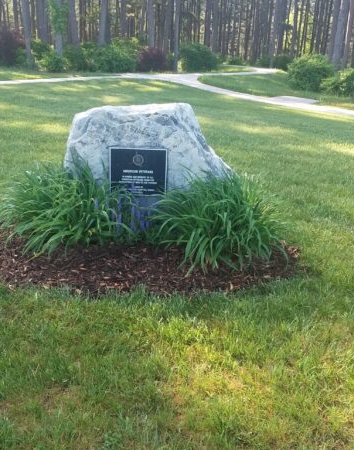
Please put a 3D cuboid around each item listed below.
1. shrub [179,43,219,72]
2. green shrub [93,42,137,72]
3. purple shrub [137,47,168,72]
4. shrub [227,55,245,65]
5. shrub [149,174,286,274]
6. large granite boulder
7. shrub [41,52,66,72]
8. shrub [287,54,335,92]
[{"bbox_3d":[1.120,-8.351,25.014,2.009,1.371,1.808,3,20,2],"label":"shrub"},{"bbox_3d":[-2.811,-7.675,22.981,2.031,1.257,1.726,-1,20,-7],"label":"green shrub"},{"bbox_3d":[-1.155,-7.818,23.707,1.426,1.131,1.355,1,20,-3],"label":"purple shrub"},{"bbox_3d":[3.924,-10.891,33.153,1.191,0.669,1.072,4,20,5],"label":"shrub"},{"bbox_3d":[0.308,-0.107,3.825,0.998,0.567,0.878,4,20,5],"label":"shrub"},{"bbox_3d":[-0.230,-0.556,4.368,1.415,0.996,0.821,2,20,0],"label":"large granite boulder"},{"bbox_3d":[-5.246,-6.848,21.183,1.103,0.797,0.992,-3,21,-13],"label":"shrub"},{"bbox_3d":[4.595,-5.213,17.175,1.659,1.155,1.493,7,21,13],"label":"shrub"}]

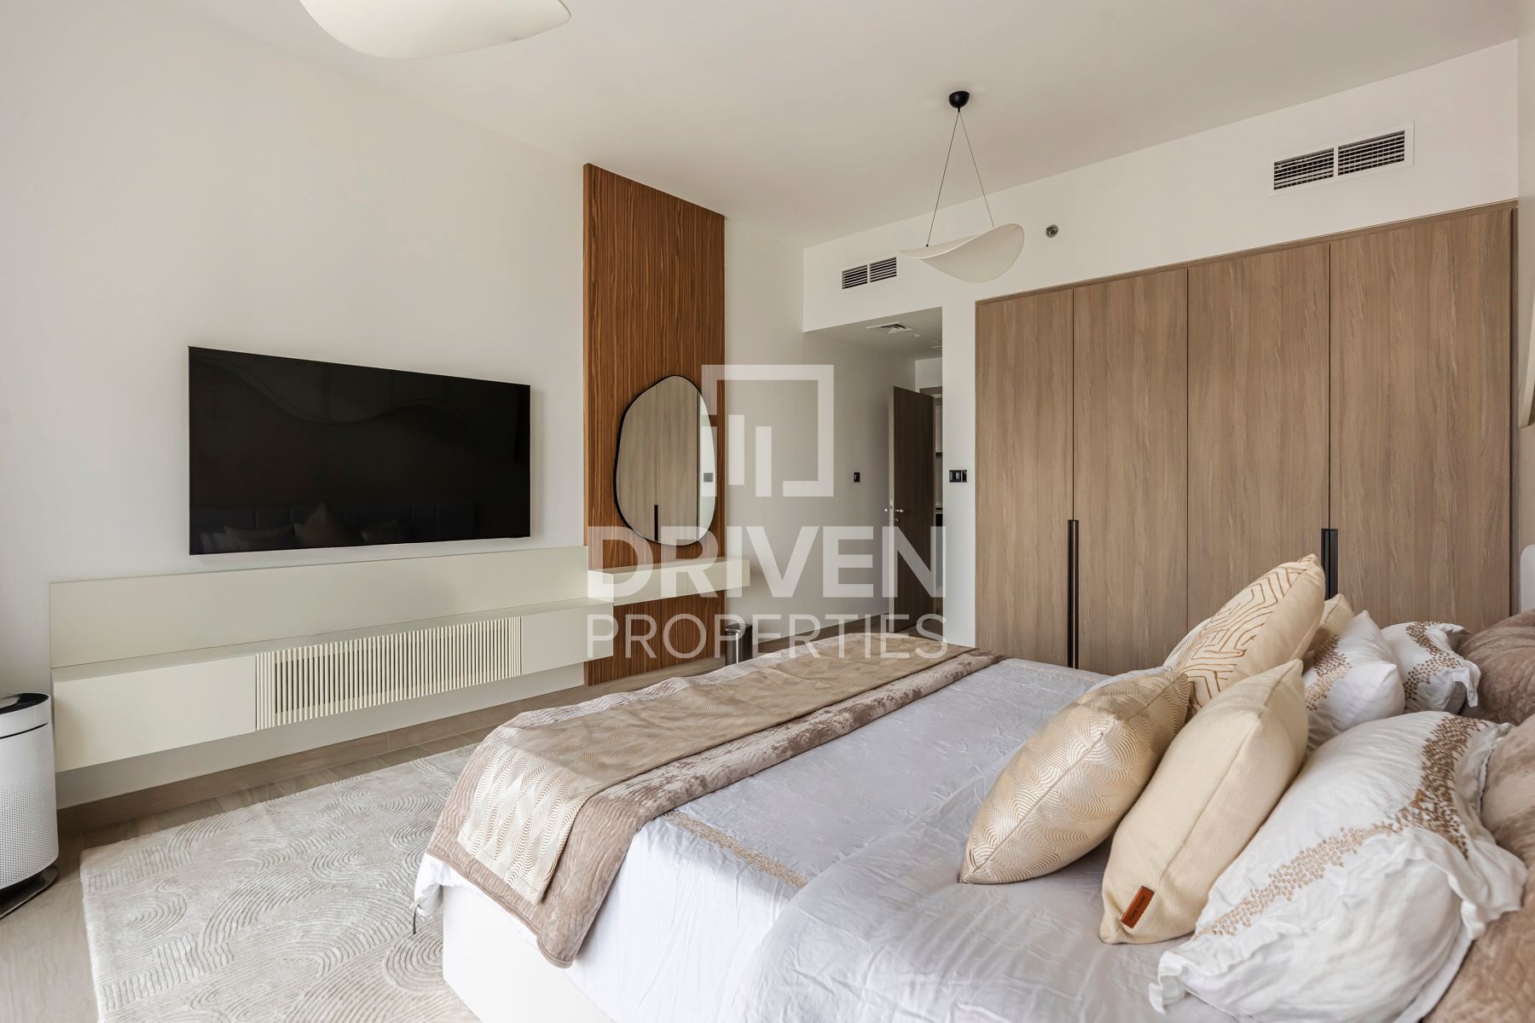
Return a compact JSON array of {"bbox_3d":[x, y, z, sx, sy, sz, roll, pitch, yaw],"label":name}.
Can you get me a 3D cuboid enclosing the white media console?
[{"bbox_3d":[-1.346,0.519,3.581,0.295,0.606,3.319,1,2,42],"label":"white media console"}]

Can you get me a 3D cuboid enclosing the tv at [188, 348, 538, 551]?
[{"bbox_3d":[-1.822,-0.258,3.256,0.050,0.830,1.438,1,1,44],"label":"tv"}]

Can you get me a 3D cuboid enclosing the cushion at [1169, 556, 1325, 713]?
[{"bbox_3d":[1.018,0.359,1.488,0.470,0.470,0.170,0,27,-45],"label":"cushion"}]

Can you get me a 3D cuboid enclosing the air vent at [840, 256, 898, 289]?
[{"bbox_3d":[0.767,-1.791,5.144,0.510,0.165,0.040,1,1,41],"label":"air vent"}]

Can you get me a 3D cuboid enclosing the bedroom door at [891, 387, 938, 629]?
[{"bbox_3d":[1.349,-0.029,6.307,0.048,2.145,0.860,1,1,37],"label":"bedroom door"}]

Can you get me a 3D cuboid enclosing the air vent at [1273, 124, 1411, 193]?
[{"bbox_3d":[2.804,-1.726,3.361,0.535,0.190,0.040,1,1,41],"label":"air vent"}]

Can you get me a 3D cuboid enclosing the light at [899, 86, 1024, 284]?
[{"bbox_3d":[0.964,-1.623,3.397,0.610,0.900,0.540,-1,1,-30],"label":"light"}]

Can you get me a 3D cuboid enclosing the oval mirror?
[{"bbox_3d":[-0.652,-0.334,4.495,0.030,1.135,0.844,1,2,42],"label":"oval mirror"}]

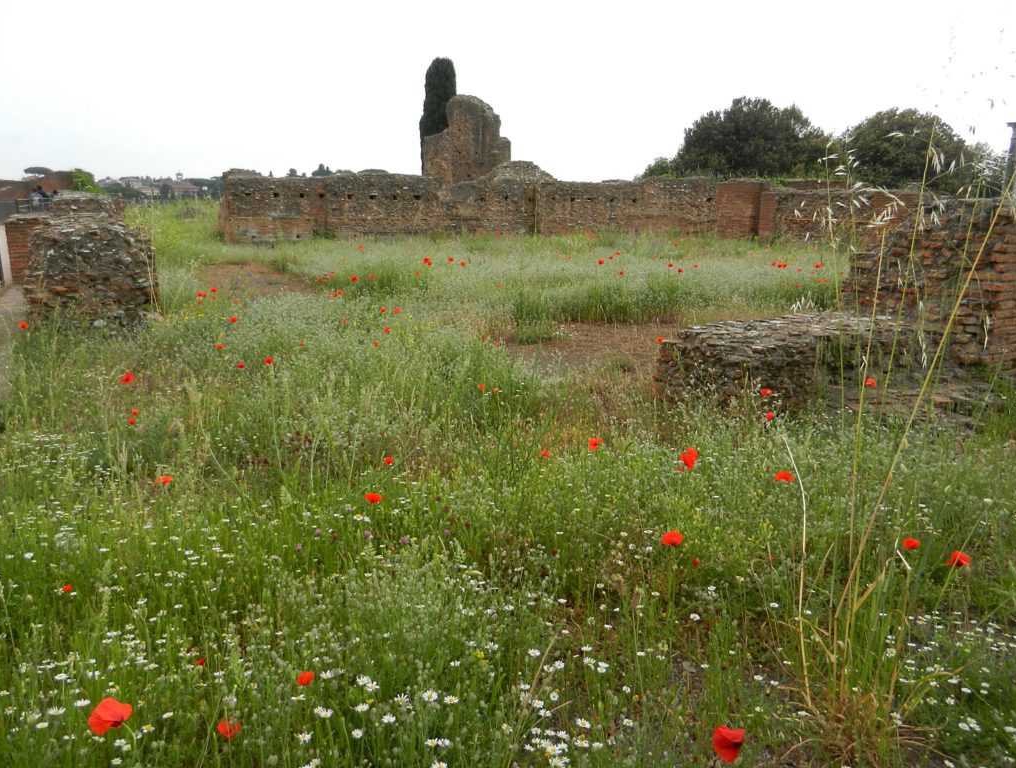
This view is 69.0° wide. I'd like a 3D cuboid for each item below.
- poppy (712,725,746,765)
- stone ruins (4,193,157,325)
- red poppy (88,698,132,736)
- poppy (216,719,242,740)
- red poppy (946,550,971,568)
[{"bbox_3d":[0.453,0.741,1.520,0.060,0.064,0.060,-10,17,-36],"label":"poppy"},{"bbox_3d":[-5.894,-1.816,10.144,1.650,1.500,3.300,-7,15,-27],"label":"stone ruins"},{"bbox_3d":[-0.806,0.672,1.500,0.070,0.057,0.080,-10,17,-36],"label":"red poppy"},{"bbox_3d":[-0.621,0.771,1.650,0.055,0.040,0.050,0,14,0],"label":"poppy"},{"bbox_3d":[1.462,0.570,2.400,0.072,0.042,0.068,0,14,0],"label":"red poppy"}]

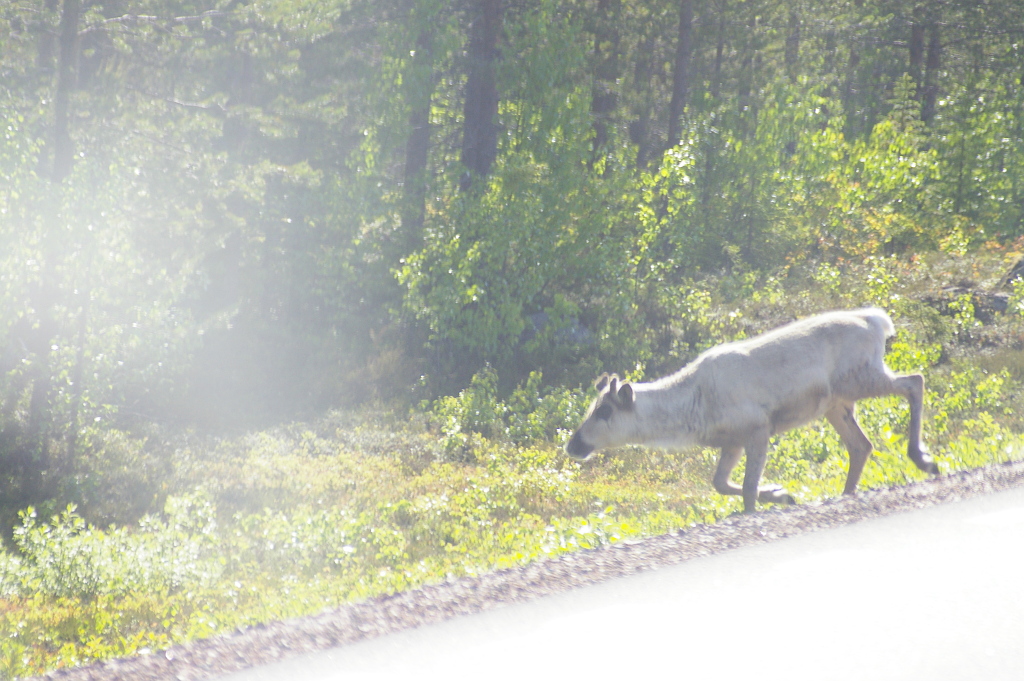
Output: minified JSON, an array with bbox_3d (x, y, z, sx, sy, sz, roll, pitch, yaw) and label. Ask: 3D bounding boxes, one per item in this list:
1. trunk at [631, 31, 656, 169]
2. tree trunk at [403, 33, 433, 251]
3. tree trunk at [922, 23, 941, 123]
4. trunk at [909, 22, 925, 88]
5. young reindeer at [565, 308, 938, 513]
[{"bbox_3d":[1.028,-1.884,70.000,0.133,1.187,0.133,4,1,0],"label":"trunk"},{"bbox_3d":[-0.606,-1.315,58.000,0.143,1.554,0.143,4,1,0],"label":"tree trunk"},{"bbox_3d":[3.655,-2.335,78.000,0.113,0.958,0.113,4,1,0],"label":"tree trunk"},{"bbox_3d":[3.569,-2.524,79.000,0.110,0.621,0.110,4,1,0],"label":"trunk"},{"bbox_3d":[1.057,0.309,39.500,1.650,0.900,0.420,1,1,2],"label":"young reindeer"}]

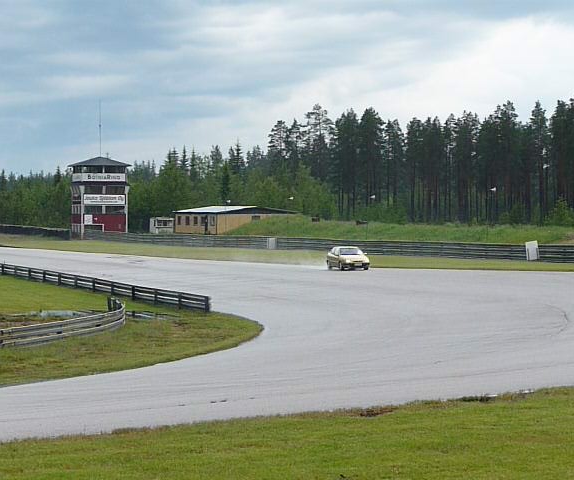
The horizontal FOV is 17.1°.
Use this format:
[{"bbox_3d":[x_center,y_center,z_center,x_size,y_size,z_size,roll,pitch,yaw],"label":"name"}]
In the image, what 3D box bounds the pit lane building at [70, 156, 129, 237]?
[{"bbox_3d":[-23.200,-5.100,235.600,6.600,10.200,6.600,0,1,-20],"label":"pit lane building"}]

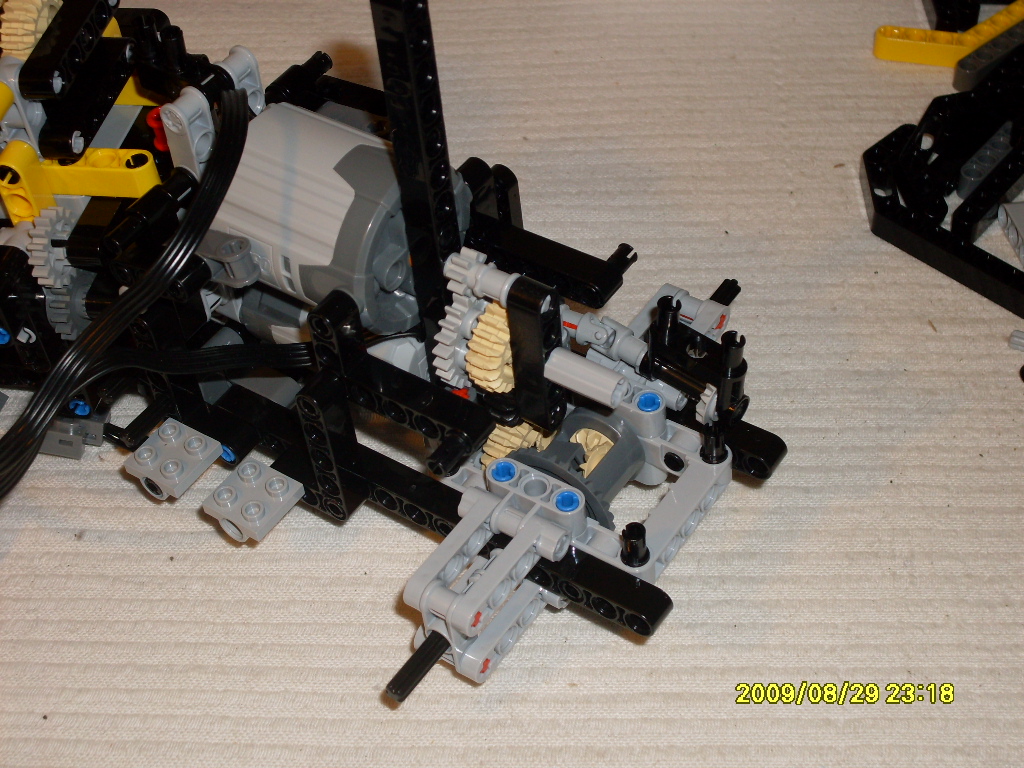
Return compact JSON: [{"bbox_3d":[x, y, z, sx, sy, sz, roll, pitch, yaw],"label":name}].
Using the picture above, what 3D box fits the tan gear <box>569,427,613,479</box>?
[{"bbox_3d":[0.018,0.016,0.456,0.013,0.013,0.007,24,55,26],"label":"tan gear"}]

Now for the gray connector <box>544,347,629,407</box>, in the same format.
[{"bbox_3d":[0.015,-0.001,0.428,0.016,0.007,0.007,24,53,28],"label":"gray connector"}]

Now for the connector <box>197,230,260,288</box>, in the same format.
[{"bbox_3d":[-0.063,-0.027,0.439,0.024,0.008,0.008,14,48,39],"label":"connector"}]

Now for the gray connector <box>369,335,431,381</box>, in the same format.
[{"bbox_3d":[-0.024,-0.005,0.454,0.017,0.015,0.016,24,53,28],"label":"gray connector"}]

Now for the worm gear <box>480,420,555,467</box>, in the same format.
[{"bbox_3d":[0.003,0.014,0.460,0.008,0.022,0.022,24,53,28],"label":"worm gear"}]

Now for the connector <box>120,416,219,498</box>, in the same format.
[{"bbox_3d":[-0.075,0.018,0.466,0.016,0.009,0.016,24,53,28],"label":"connector"}]

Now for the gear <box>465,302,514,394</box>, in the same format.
[{"bbox_3d":[0.000,-0.008,0.437,0.008,0.022,0.022,24,53,28],"label":"gear"}]

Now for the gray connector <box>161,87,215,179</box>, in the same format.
[{"bbox_3d":[-0.067,-0.052,0.445,0.008,0.023,0.008,24,53,28],"label":"gray connector"}]

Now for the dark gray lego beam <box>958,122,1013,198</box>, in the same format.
[{"bbox_3d":[0.133,-0.062,0.574,0.008,0.008,0.040,28,48,25],"label":"dark gray lego beam"}]

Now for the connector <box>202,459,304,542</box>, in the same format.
[{"bbox_3d":[-0.055,0.026,0.455,0.016,0.009,0.016,24,53,28],"label":"connector"}]

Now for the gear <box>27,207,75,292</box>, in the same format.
[{"bbox_3d":[-0.109,-0.033,0.503,0.007,0.018,0.018,2,45,24],"label":"gear"}]

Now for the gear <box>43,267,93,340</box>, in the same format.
[{"bbox_3d":[-0.106,-0.019,0.516,0.008,0.018,0.018,2,45,24],"label":"gear"}]

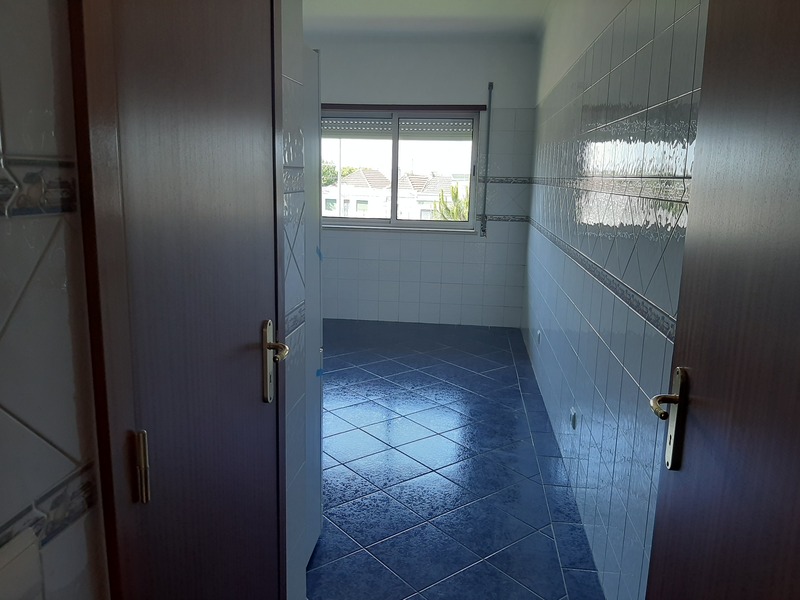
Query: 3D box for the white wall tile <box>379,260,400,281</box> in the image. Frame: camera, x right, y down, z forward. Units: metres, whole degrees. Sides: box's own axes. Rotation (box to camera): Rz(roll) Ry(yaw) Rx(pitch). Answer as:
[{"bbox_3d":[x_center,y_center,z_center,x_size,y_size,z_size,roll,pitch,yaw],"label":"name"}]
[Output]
[{"bbox_3d":[-0.103,-0.284,5.992,0.200,0.200,0.010,3,11,6],"label":"white wall tile"}]

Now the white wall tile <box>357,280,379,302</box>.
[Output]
[{"bbox_3d":[-0.309,-0.095,6.074,0.200,0.199,0.010,2,11,6],"label":"white wall tile"}]

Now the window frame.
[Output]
[{"bbox_3d":[-0.032,-1.212,5.837,1.530,1.120,0.100,2,11,6],"label":"window frame"}]

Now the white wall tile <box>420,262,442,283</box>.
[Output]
[{"bbox_3d":[0.297,-0.266,5.949,0.200,0.200,0.010,3,11,6],"label":"white wall tile"}]

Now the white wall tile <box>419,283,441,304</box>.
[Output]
[{"bbox_3d":[0.293,-0.069,6.009,0.200,0.199,0.010,2,11,6],"label":"white wall tile"}]

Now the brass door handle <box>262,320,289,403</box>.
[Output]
[{"bbox_3d":[-0.274,0.146,1.359,0.052,0.195,0.119,2,11,6],"label":"brass door handle"}]

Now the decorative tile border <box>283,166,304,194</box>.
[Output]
[{"bbox_3d":[-0.267,-0.299,1.552,0.010,0.062,0.190,3,11,6],"label":"decorative tile border"}]

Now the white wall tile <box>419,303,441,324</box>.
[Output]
[{"bbox_3d":[0.288,0.127,6.028,0.200,0.200,0.010,3,11,6],"label":"white wall tile"}]

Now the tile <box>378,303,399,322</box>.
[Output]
[{"bbox_3d":[-0.112,0.109,6.071,0.200,0.200,0.010,3,11,6],"label":"tile"}]

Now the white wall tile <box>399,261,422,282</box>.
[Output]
[{"bbox_3d":[0.097,-0.274,5.992,0.200,0.199,0.010,2,11,6],"label":"white wall tile"}]

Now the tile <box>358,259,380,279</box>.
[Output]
[{"bbox_3d":[-0.305,-0.291,6.035,0.200,0.199,0.010,2,11,6],"label":"tile"}]

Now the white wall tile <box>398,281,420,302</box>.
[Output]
[{"bbox_3d":[0.092,-0.078,6.031,0.200,0.199,0.010,2,11,6],"label":"white wall tile"}]

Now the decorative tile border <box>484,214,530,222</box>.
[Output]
[{"bbox_3d":[0.988,-0.753,5.793,0.425,0.060,0.012,2,11,6],"label":"decorative tile border"}]

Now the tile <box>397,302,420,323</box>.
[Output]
[{"bbox_3d":[0.088,0.118,6.070,0.200,0.196,0.010,2,11,6],"label":"tile"}]

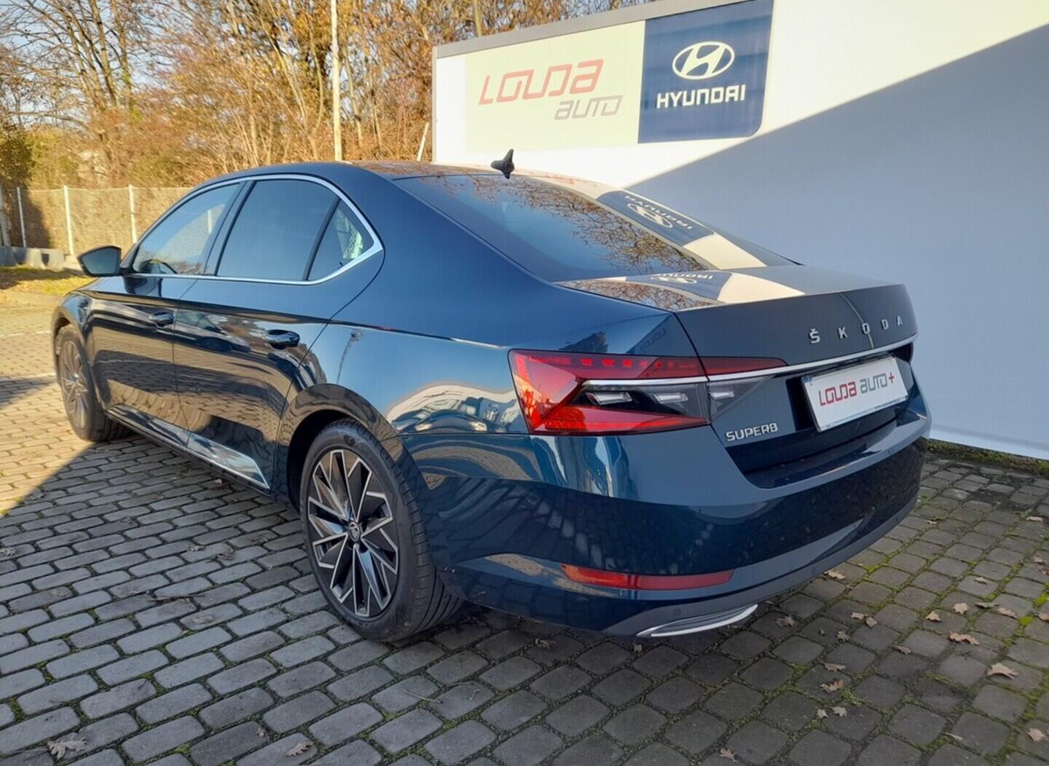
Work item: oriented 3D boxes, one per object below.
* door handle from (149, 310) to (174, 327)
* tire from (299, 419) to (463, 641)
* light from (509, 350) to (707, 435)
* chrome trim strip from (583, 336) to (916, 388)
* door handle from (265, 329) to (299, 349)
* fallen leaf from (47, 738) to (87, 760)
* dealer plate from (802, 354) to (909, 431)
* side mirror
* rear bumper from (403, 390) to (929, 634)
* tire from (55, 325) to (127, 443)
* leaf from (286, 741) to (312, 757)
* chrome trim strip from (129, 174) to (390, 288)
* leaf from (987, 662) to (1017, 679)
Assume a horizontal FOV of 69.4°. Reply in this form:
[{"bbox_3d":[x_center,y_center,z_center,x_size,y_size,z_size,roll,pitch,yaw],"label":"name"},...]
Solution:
[{"bbox_3d":[-1.432,-0.256,2.963,0.050,0.048,0.225,-10,16,-44],"label":"door handle"},{"bbox_3d":[-0.439,0.423,2.274,0.240,0.660,0.665,-10,16,-44],"label":"tire"},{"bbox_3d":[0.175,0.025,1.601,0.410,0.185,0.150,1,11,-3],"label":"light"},{"bbox_3d":[0.785,-0.085,1.979,1.680,0.030,0.205,-10,15,-43],"label":"chrome trim strip"},{"bbox_3d":[-0.698,-0.128,2.194,0.046,0.048,0.192,-10,15,-43],"label":"door handle"},{"bbox_3d":[-1.035,0.820,1.716,0.072,0.015,0.075,-7,14,-35],"label":"fallen leaf"},{"bbox_3d":[0.853,0.017,1.925,0.530,0.124,0.015,-10,-8,-43],"label":"dealer plate"},{"bbox_3d":[-1.917,-0.555,3.412,0.195,0.140,0.120,-10,16,-44],"label":"side mirror"},{"bbox_3d":[0.615,0.253,2.269,1.830,0.540,0.800,-10,16,-44],"label":"rear bumper"},{"bbox_3d":[-2.397,-0.011,4.221,0.240,0.660,0.665,-10,16,-44],"label":"tire"},{"bbox_3d":[-0.507,0.825,1.712,0.035,0.015,0.065,7,13,29],"label":"leaf"},{"bbox_3d":[-1.057,-0.555,2.766,0.220,0.410,2.020,-10,15,-43],"label":"chrome trim strip"},{"bbox_3d":[1.352,0.805,2.139,0.078,0.025,0.052,0,11,-5],"label":"leaf"}]

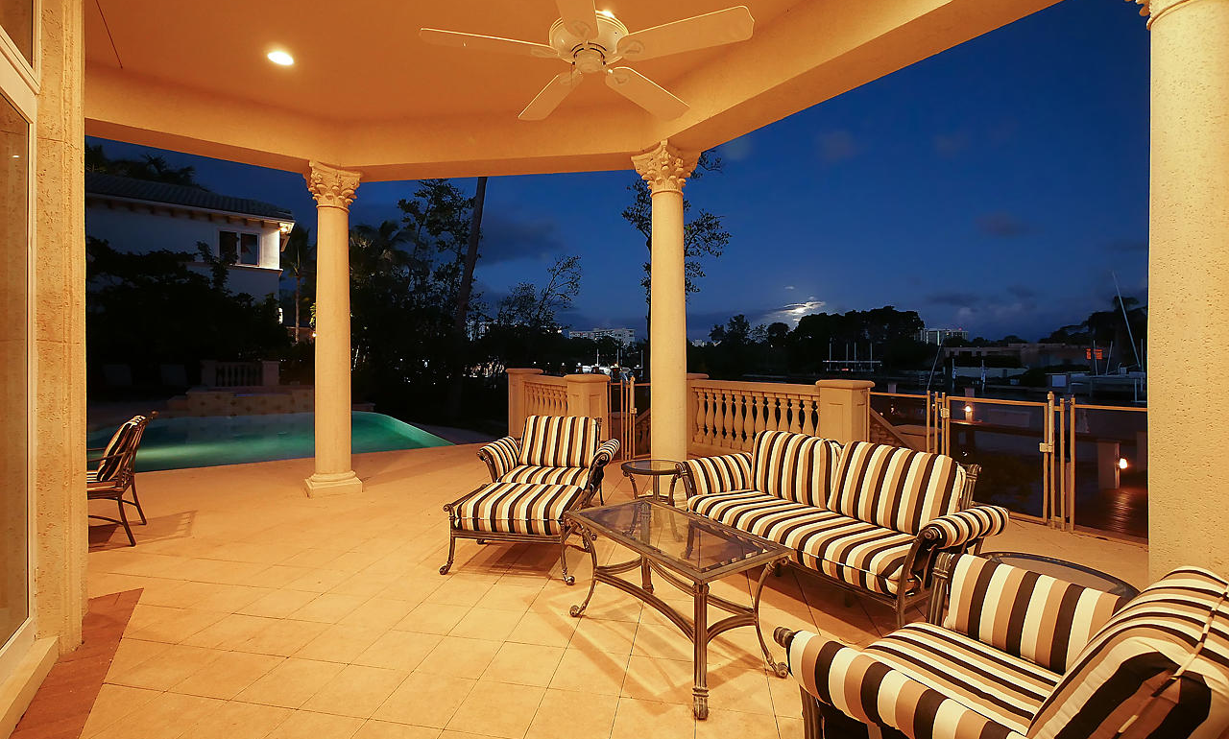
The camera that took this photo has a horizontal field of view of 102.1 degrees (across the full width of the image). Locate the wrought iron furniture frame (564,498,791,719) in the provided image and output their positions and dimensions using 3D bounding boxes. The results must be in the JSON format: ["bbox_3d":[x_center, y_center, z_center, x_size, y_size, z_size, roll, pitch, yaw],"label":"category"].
[{"bbox_3d":[0.245,1.024,2.342,0.515,0.520,0.980,0,0,-36],"label":"wrought iron furniture frame"}]

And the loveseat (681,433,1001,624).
[{"bbox_3d":[1.220,0.849,2.971,0.880,0.860,1.710,0,0,-32],"label":"loveseat"}]

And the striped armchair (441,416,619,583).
[{"bbox_3d":[-0.520,0.843,3.836,0.940,0.860,1.720,0,0,9],"label":"striped armchair"}]

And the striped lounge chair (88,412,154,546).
[{"bbox_3d":[-3.938,0.822,3.715,0.700,0.940,0.660,0,0,-39],"label":"striped lounge chair"}]

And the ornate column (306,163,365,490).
[{"bbox_3d":[-2.950,-0.397,5.217,0.470,3.320,0.470,0,1,-38],"label":"ornate column"}]

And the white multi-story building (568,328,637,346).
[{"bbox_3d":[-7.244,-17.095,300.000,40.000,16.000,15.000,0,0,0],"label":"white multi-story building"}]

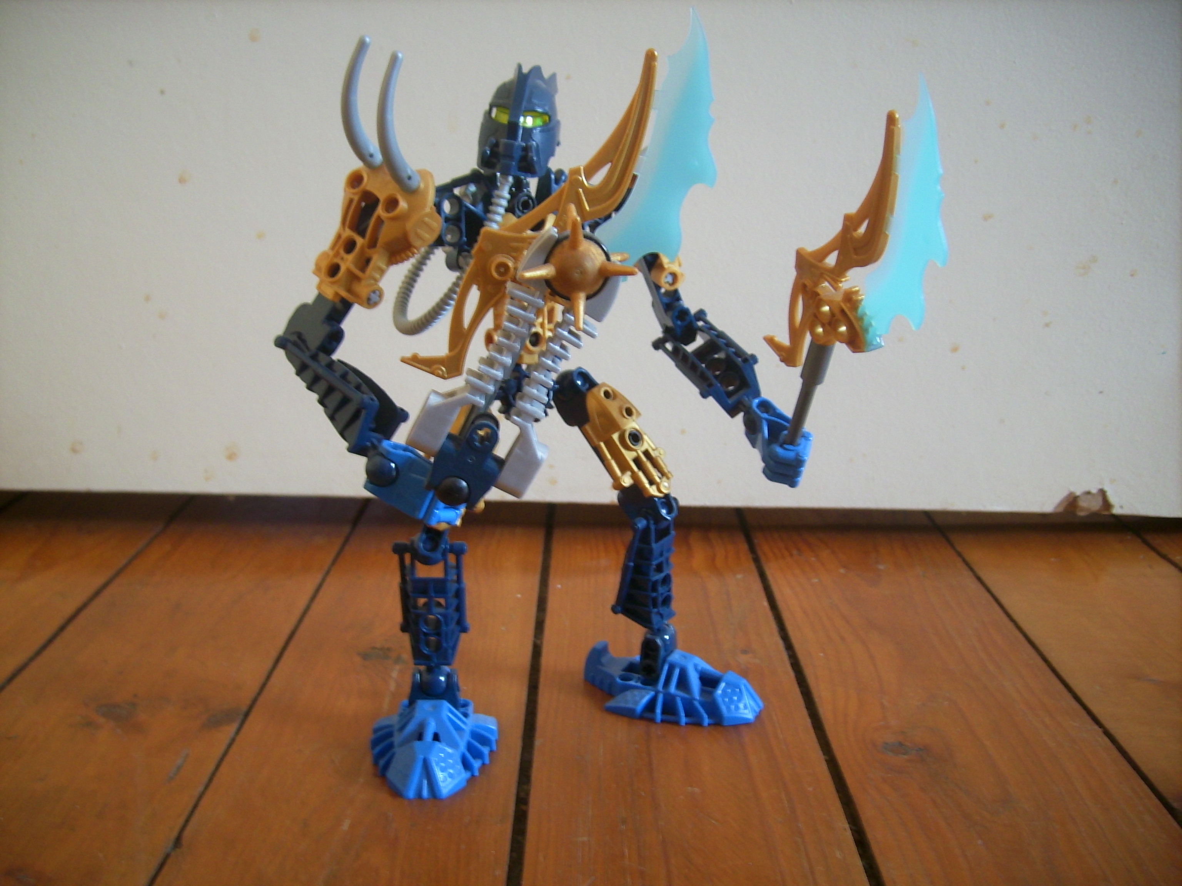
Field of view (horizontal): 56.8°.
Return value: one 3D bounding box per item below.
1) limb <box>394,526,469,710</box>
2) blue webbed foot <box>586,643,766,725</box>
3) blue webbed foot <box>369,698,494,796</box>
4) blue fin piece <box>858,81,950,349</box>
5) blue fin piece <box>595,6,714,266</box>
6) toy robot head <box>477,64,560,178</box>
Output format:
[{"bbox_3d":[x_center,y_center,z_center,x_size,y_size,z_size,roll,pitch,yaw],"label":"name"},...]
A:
[{"bbox_3d":[-0.055,0.059,0.381,0.025,0.063,0.021,-1,17,-7],"label":"limb"},{"bbox_3d":[0.031,0.088,0.420,0.069,0.020,0.043,8,19,22],"label":"blue webbed foot"},{"bbox_3d":[-0.055,0.096,0.388,0.043,0.020,0.069,0,17,-4],"label":"blue webbed foot"},{"bbox_3d":[0.090,-0.062,0.307,0.009,0.082,0.029,-21,49,-18],"label":"blue fin piece"},{"bbox_3d":[0.025,-0.088,0.334,0.029,0.082,0.009,17,12,-11],"label":"blue fin piece"},{"bbox_3d":[-0.022,-0.099,0.335,0.025,0.034,0.027,12,17,9],"label":"toy robot head"}]

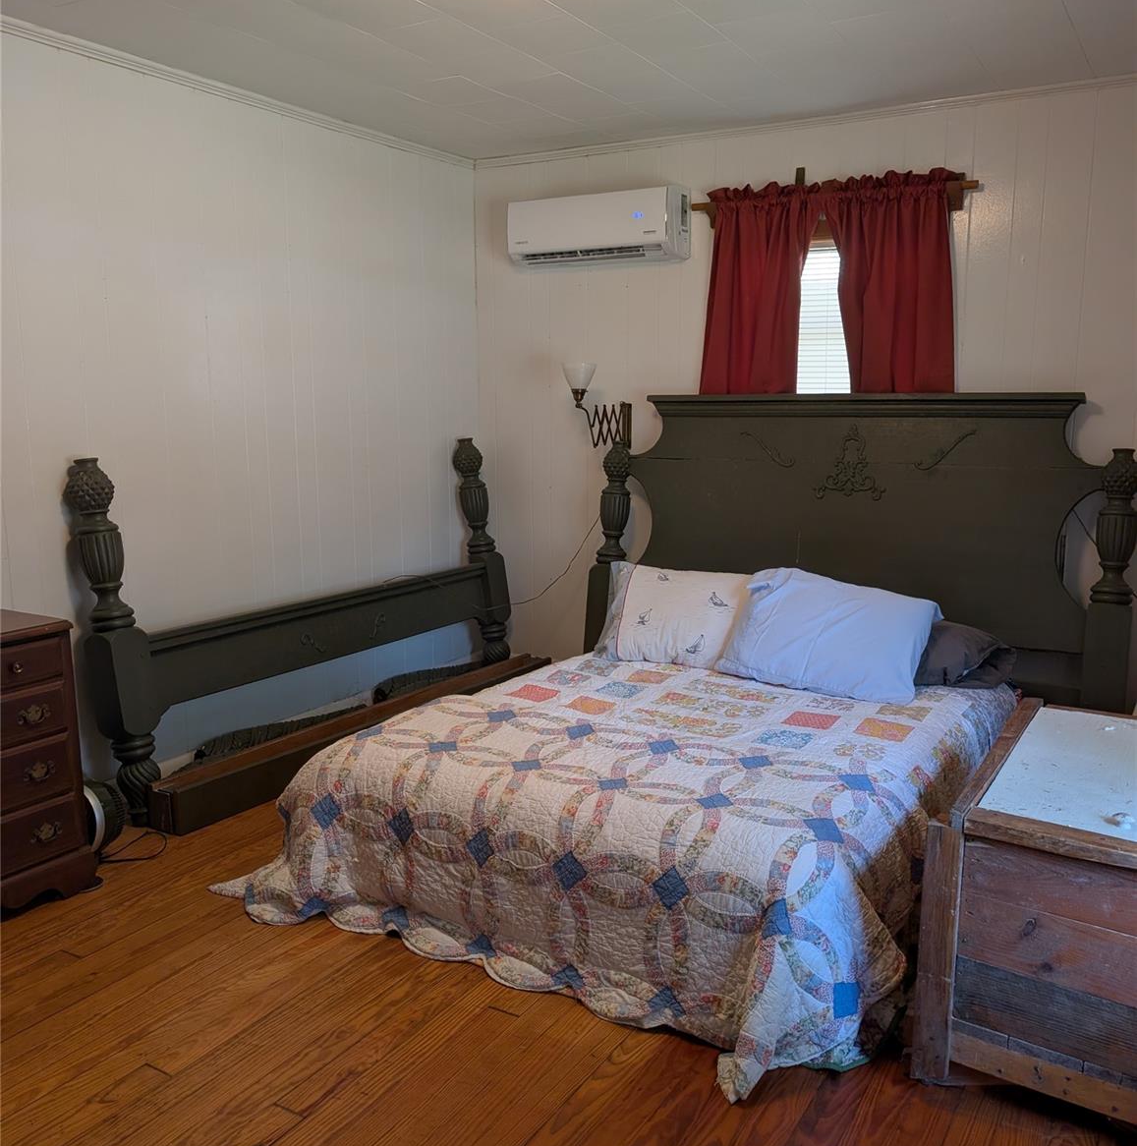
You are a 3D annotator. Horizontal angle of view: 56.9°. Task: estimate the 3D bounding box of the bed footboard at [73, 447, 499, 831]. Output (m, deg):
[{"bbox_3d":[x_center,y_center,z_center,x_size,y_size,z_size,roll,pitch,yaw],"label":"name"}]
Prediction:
[{"bbox_3d":[-0.933,0.082,4.204,0.140,1.178,2.124,-3,7,33],"label":"bed footboard"}]

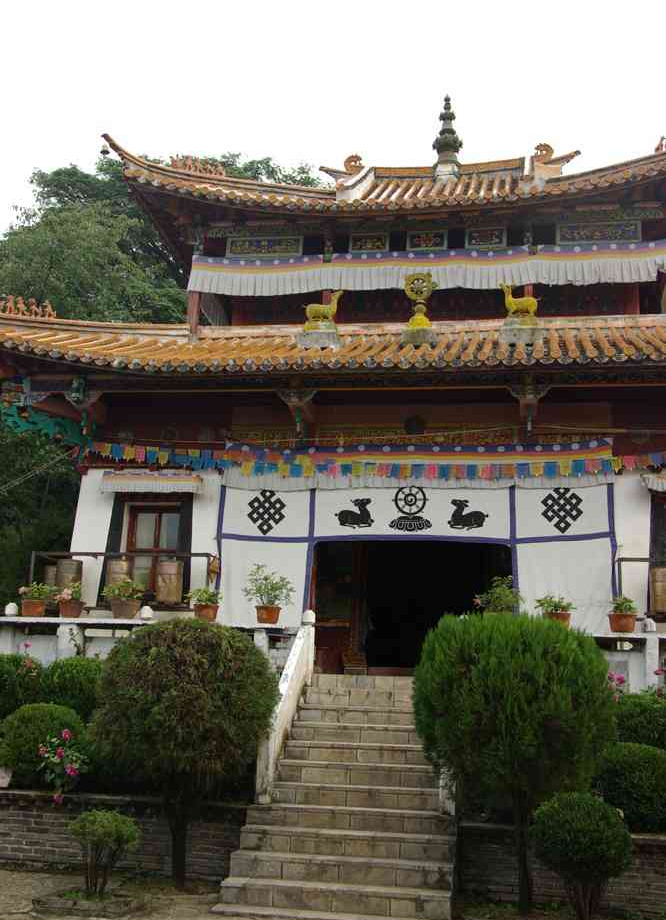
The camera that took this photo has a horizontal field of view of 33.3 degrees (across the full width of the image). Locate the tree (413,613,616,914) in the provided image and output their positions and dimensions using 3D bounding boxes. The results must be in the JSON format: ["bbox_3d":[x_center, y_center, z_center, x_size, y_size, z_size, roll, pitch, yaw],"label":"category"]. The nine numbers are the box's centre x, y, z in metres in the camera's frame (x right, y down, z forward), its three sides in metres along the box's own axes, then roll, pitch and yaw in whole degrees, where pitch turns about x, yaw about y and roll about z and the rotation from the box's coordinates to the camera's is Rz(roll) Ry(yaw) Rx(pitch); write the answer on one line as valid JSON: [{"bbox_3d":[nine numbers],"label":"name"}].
[{"bbox_3d":[1.477,2.438,9.083,1.625,2.389,1.576,0,-13,11],"label":"tree"}]

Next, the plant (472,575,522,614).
[{"bbox_3d":[1.825,1.487,12.347,0.549,0.410,0.500,0,-13,9],"label":"plant"}]

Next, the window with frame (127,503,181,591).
[{"bbox_3d":[-2.664,1.321,16.502,0.834,1.374,0.140,0,-13,9],"label":"window with frame"}]

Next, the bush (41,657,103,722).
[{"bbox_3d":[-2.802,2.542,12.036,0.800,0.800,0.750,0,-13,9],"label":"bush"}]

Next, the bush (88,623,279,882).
[{"bbox_3d":[-1.281,2.480,9.507,1.583,2.250,1.535,0,-13,11],"label":"bush"}]

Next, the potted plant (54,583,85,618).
[{"bbox_3d":[-3.110,1.646,13.124,0.373,0.423,0.360,0,-13,9],"label":"potted plant"}]

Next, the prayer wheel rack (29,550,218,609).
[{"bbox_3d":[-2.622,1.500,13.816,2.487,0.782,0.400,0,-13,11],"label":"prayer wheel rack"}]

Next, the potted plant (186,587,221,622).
[{"bbox_3d":[-1.399,1.559,12.007,0.362,0.365,0.336,0,-13,11],"label":"potted plant"}]

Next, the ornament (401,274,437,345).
[{"bbox_3d":[1.166,-2.033,14.995,0.460,1.026,0.380,0,-13,11],"label":"ornament"}]

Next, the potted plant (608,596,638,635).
[{"bbox_3d":[2.922,1.554,11.190,0.297,0.380,0.288,0,-13,11],"label":"potted plant"}]

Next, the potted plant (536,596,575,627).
[{"bbox_3d":[2.253,1.556,11.316,0.401,0.354,0.373,0,-13,11],"label":"potted plant"}]

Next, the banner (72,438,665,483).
[{"bbox_3d":[0.251,-0.004,15.962,8.282,0.560,0.200,0,-13,9],"label":"banner"}]

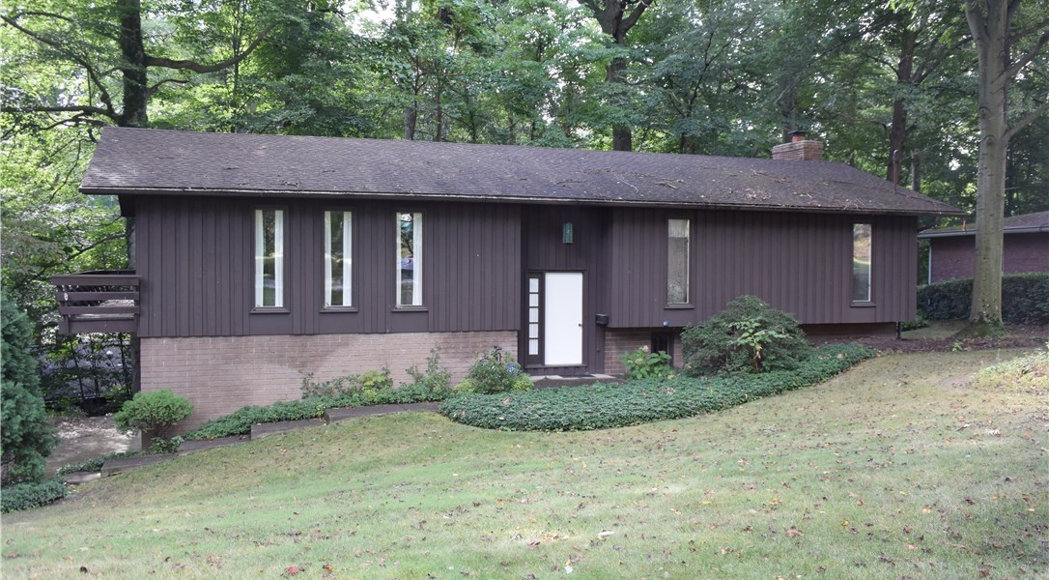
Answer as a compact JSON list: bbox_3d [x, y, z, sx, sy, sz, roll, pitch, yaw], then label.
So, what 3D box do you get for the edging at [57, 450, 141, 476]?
[{"bbox_3d":[-7.072,2.911,15.535,1.200,0.250,0.450,0,2,-19],"label":"edging"}]

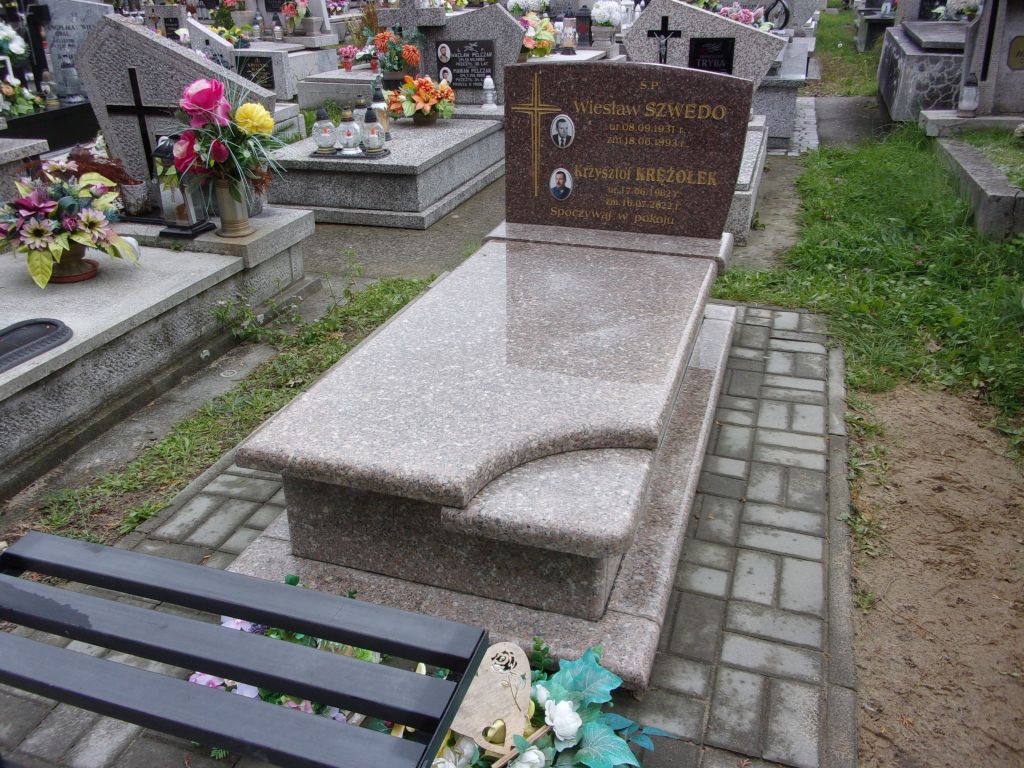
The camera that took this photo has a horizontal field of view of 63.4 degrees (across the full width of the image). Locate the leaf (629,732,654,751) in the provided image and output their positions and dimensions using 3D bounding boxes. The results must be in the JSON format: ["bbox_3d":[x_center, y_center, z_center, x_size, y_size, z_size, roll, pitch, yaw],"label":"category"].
[{"bbox_3d":[0.226,0.624,1.445,0.043,0.014,0.030,8,28,17],"label":"leaf"}]

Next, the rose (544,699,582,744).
[{"bbox_3d":[0.088,0.576,1.413,0.065,0.055,0.065,-1,27,1],"label":"rose"}]

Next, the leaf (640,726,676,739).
[{"bbox_3d":[0.263,0.625,1.485,0.063,0.013,0.021,8,28,17],"label":"leaf"}]

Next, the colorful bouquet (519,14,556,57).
[{"bbox_3d":[0.248,-3.394,8.066,0.360,0.420,0.340,-1,27,1],"label":"colorful bouquet"}]

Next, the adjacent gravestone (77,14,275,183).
[{"bbox_3d":[-1.401,-1.155,3.571,0.915,0.810,0.110,8,28,17],"label":"adjacent gravestone"}]

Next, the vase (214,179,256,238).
[{"bbox_3d":[-1.137,-0.716,3.337,0.164,0.220,0.164,8,28,17],"label":"vase"}]

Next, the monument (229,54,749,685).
[{"bbox_3d":[0.111,-0.297,2.339,0.945,0.985,1.880,8,28,17],"label":"monument"}]

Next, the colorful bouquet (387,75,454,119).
[{"bbox_3d":[-0.625,-1.963,5.655,0.450,0.300,0.380,8,28,17],"label":"colorful bouquet"}]

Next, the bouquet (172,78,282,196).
[{"bbox_3d":[-1.100,-0.953,3.201,0.430,0.430,0.400,8,28,17],"label":"bouquet"}]

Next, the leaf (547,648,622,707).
[{"bbox_3d":[0.134,0.540,1.525,0.135,0.050,0.105,8,28,17],"label":"leaf"}]

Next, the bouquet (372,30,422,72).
[{"bbox_3d":[-0.817,-2.379,5.908,0.340,0.300,0.320,8,28,17],"label":"bouquet"}]

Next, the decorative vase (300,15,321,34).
[{"bbox_3d":[-2.329,-4.158,9.621,0.230,0.230,0.230,8,28,17],"label":"decorative vase"}]

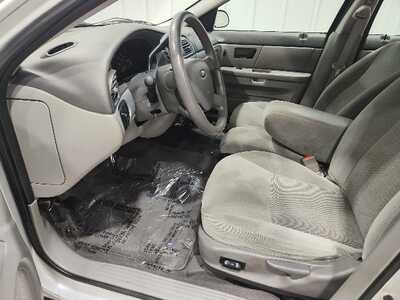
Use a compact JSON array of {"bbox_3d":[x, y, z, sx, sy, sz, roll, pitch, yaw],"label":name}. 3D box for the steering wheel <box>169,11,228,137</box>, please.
[{"bbox_3d":[-0.007,-0.227,0.844,0.100,0.385,0.385,-12,20,22],"label":"steering wheel"}]

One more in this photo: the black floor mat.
[{"bbox_3d":[-0.249,0.184,1.147,0.640,0.180,0.600,9,26,14],"label":"black floor mat"}]

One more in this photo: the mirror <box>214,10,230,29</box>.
[{"bbox_3d":[0.129,-0.960,1.953,0.120,0.145,0.210,9,26,14],"label":"mirror"}]

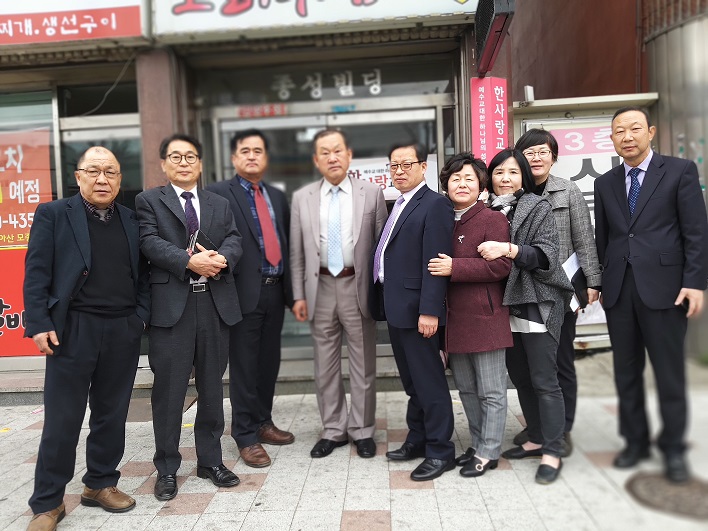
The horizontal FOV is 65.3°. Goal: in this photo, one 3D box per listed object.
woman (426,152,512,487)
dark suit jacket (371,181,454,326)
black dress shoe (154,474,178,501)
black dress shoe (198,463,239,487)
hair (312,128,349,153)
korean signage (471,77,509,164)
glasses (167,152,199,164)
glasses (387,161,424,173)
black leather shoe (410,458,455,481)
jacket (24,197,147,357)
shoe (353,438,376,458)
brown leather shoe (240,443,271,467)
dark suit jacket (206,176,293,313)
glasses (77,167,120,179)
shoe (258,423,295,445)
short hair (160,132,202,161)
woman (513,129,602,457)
[{"bbox_3d":[0.585,0.219,2.733,0.450,1.550,0.400,0,3,41],"label":"woman"},{"bbox_3d":[0.297,-0.049,2.805,0.350,0.700,0.490,-4,3,-37],"label":"dark suit jacket"},{"bbox_3d":[-0.900,1.009,2.637,0.105,0.105,0.285,-4,3,-21],"label":"black dress shoe"},{"bbox_3d":[-0.676,0.996,2.742,0.295,0.110,0.105,0,3,43],"label":"black dress shoe"},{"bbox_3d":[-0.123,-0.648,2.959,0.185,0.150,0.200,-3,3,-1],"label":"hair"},{"bbox_3d":[0.994,-0.987,4.038,0.280,0.780,0.070,-3,3,-7],"label":"korean signage"},{"bbox_3d":[-0.801,-0.500,2.579,0.147,0.048,0.145,-3,3,-16],"label":"glasses"},{"bbox_3d":[0.264,-0.487,2.729,0.140,0.045,0.145,-1,3,38],"label":"glasses"},{"bbox_3d":[0.389,0.950,2.677,0.285,0.105,0.105,-5,4,-38],"label":"black leather shoe"},{"bbox_3d":[-1.188,0.036,2.479,0.530,0.710,0.340,-4,3,-27],"label":"jacket"},{"bbox_3d":[0.052,0.951,3.039,0.108,0.110,0.290,-3,3,-7],"label":"shoe"},{"bbox_3d":[-0.529,0.980,2.956,0.110,0.110,0.290,-4,3,-26],"label":"brown leather shoe"},{"bbox_3d":[-0.591,-0.111,3.062,0.470,0.760,0.280,-4,3,-24],"label":"dark suit jacket"},{"bbox_3d":[-1.078,-0.396,2.348,0.148,0.047,0.145,-4,3,-26],"label":"glasses"},{"bbox_3d":[-0.476,0.962,3.185,0.285,0.105,0.105,-1,3,23],"label":"shoe"},{"bbox_3d":[-0.826,-0.557,2.627,0.205,0.165,0.215,-3,3,-16],"label":"short hair"},{"bbox_3d":[1.044,0.124,2.913,0.500,1.670,0.360,-1,3,20],"label":"woman"}]

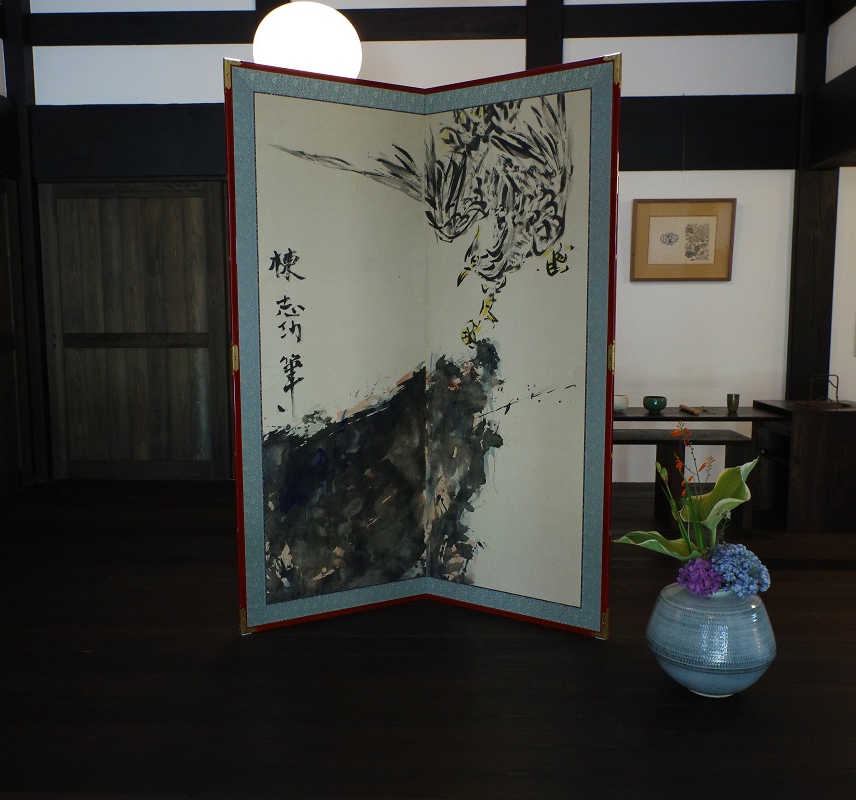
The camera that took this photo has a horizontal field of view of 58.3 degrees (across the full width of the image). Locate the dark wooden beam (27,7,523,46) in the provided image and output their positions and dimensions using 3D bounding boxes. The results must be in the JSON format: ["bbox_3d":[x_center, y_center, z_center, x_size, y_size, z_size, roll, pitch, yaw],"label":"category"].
[{"bbox_3d":[-0.860,-2.105,4.357,2.815,0.173,0.120,0,6,2],"label":"dark wooden beam"}]

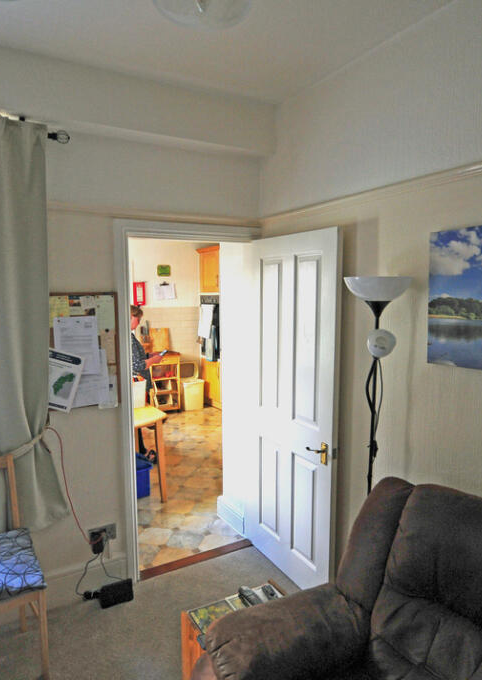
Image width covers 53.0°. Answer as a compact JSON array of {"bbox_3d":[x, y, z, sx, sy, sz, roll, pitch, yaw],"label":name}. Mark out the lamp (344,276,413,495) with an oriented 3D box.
[{"bbox_3d":[0.542,0.598,1.987,0.280,1.710,0.280,-4,6,-29],"label":"lamp"}]

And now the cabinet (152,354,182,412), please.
[{"bbox_3d":[-1.127,0.595,6.816,0.400,0.800,0.420,-4,6,-29],"label":"cabinet"}]

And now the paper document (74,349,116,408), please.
[{"bbox_3d":[-0.798,0.204,2.515,0.213,0.300,0.008,-4,6,-29],"label":"paper document"}]

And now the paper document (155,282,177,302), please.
[{"bbox_3d":[-1.118,-0.697,7.025,0.310,0.235,0.012,-4,6,-29],"label":"paper document"}]

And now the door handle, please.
[{"bbox_3d":[0.387,0.570,2.462,0.055,0.112,0.125,-4,6,-29],"label":"door handle"}]

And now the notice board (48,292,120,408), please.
[{"bbox_3d":[-0.846,0.059,2.491,0.440,0.605,0.018,-4,6,-29],"label":"notice board"}]

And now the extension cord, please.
[{"bbox_3d":[-0.694,1.358,2.577,0.250,0.090,0.075,-4,6,-29],"label":"extension cord"}]

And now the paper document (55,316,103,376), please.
[{"bbox_3d":[-0.836,0.035,2.478,0.212,0.303,0.008,-4,6,-29],"label":"paper document"}]

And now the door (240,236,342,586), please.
[{"bbox_3d":[0.276,0.397,2.735,0.045,1.940,0.775,-4,6,-29],"label":"door"}]

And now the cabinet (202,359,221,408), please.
[{"bbox_3d":[-0.199,0.602,7.300,0.560,0.660,0.620,-4,6,-29],"label":"cabinet"}]

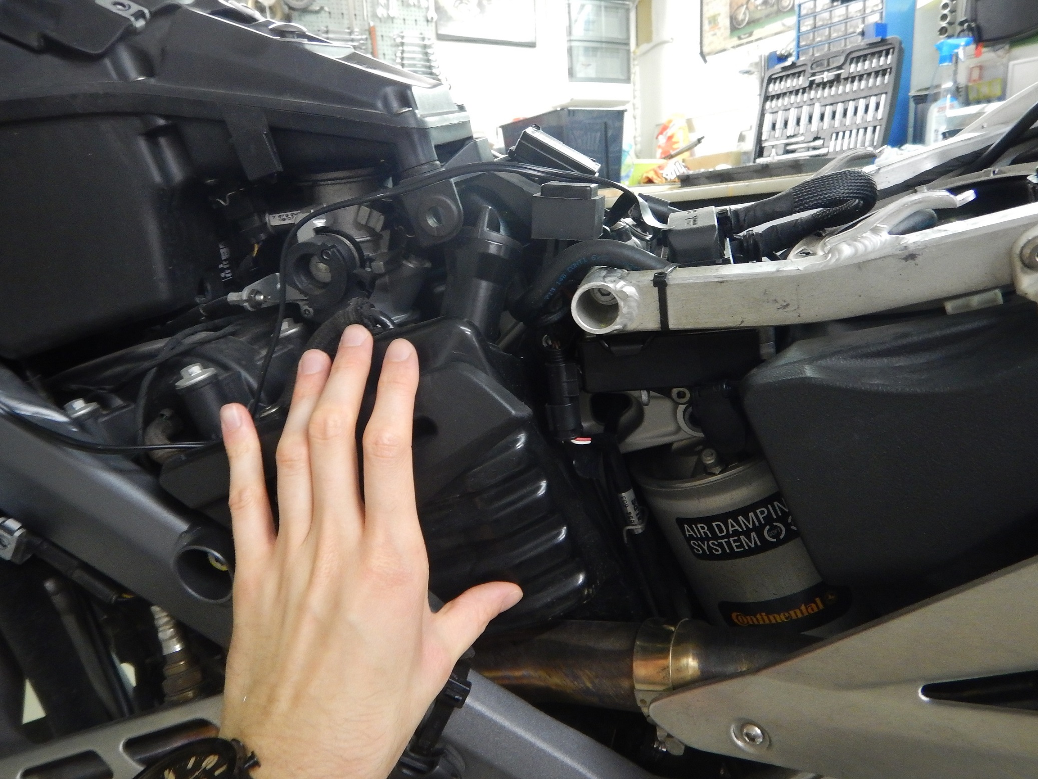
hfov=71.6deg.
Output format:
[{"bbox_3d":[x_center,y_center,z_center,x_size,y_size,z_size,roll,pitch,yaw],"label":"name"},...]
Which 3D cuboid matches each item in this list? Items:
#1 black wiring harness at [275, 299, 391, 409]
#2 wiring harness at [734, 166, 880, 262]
[{"bbox_3d":[-0.111,-0.021,0.430,0.064,0.063,0.042,0,10,0],"label":"black wiring harness"},{"bbox_3d":[0.176,-0.110,0.450,0.096,0.046,0.055,-7,11,17],"label":"wiring harness"}]

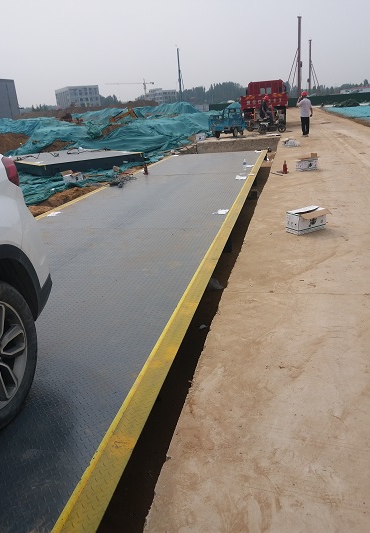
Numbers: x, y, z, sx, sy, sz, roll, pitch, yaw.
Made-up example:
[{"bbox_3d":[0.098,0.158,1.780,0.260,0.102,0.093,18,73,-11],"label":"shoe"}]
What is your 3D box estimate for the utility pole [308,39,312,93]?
[{"bbox_3d":[53.135,-82.518,183.740,0.950,25.454,0.950,1,21,16],"label":"utility pole"}]

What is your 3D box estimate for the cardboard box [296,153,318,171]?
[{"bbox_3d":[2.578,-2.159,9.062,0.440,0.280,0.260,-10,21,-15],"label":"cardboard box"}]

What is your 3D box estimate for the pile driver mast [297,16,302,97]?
[{"bbox_3d":[36.164,-64.457,136.733,1.000,25.850,1.000,1,20,14],"label":"pile driver mast"}]

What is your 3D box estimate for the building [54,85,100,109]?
[{"bbox_3d":[-64.308,-97.832,261.076,17.967,18.630,28.048,-15,22,-27],"label":"building"}]

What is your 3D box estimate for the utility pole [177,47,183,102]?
[{"bbox_3d":[-2.075,-82.891,193.336,0.950,27.568,0.950,-4,20,1],"label":"utility pole"}]

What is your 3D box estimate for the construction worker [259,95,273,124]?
[{"bbox_3d":[4.134,-7.964,21.918,0.750,1.400,0.500,-4,20,1],"label":"construction worker"}]

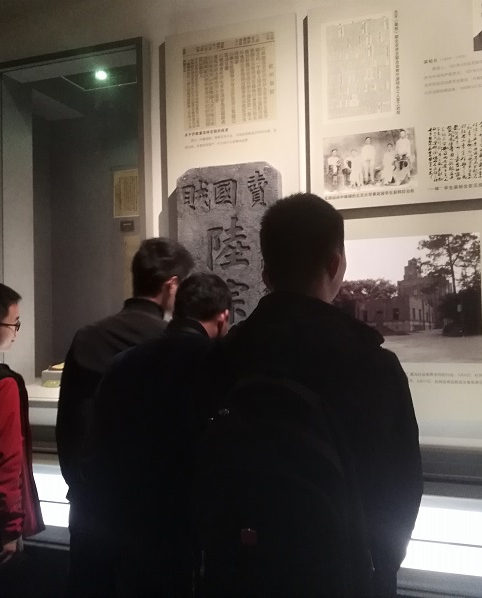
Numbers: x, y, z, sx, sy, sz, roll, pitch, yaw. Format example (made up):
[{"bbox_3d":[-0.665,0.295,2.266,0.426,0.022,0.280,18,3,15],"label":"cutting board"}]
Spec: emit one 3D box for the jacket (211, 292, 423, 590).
[{"bbox_3d":[0.130,0.301,1.210,0.490,0.640,0.310,-2,-2,20],"label":"jacket"}]

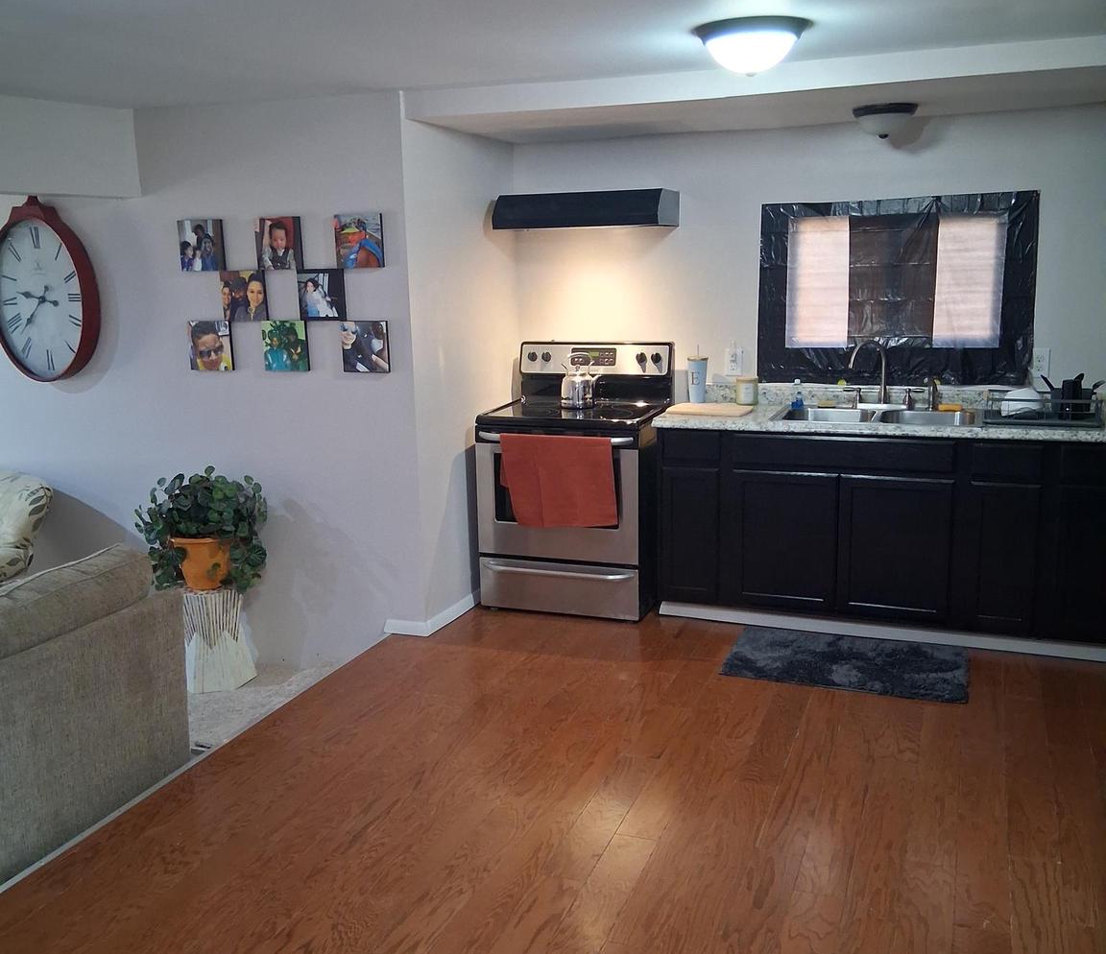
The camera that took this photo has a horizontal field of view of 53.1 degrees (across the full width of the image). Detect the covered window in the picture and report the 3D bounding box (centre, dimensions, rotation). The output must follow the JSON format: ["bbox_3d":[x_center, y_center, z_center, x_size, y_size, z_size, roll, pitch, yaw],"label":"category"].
[{"bbox_3d":[1.489,-0.811,4.892,1.166,0.818,0.030,3,12,20],"label":"covered window"}]

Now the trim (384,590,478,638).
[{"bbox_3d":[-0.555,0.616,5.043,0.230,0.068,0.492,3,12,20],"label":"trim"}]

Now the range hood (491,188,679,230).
[{"bbox_3d":[0.156,-1.223,5.108,0.777,0.165,0.420,3,12,20],"label":"range hood"}]

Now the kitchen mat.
[{"bbox_3d":[1.169,0.727,4.416,0.910,0.020,0.581,3,12,20],"label":"kitchen mat"}]

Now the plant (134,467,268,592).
[{"bbox_3d":[-1.509,0.230,4.749,0.560,0.490,0.520,3,12,20],"label":"plant"}]

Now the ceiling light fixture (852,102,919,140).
[{"bbox_3d":[1.309,-1.395,4.367,0.256,0.121,0.256,3,12,20],"label":"ceiling light fixture"}]

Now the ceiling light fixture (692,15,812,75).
[{"bbox_3d":[0.595,-1.262,3.294,0.352,0.133,0.352,3,12,20],"label":"ceiling light fixture"}]

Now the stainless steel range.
[{"bbox_3d":[0.121,-0.006,5.207,0.759,1.197,0.680,3,12,20],"label":"stainless steel range"}]

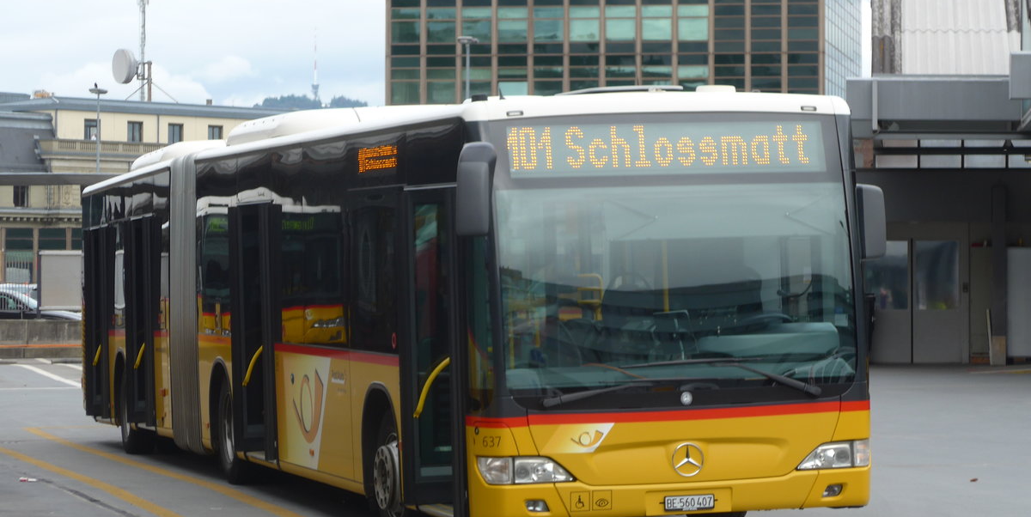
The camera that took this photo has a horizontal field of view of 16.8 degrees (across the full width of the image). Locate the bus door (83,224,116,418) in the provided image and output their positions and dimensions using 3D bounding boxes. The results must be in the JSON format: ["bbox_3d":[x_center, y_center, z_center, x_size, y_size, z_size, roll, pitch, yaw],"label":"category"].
[{"bbox_3d":[-4.311,0.679,36.131,0.170,2.030,1.320,0,-1,-14],"label":"bus door"}]

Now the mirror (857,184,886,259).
[{"bbox_3d":[2.178,-0.235,21.440,0.190,0.460,0.140,-2,0,-32],"label":"mirror"}]

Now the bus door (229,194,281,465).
[{"bbox_3d":[-2.037,0.576,27.181,0.170,2.020,1.320,-2,0,-15],"label":"bus door"}]

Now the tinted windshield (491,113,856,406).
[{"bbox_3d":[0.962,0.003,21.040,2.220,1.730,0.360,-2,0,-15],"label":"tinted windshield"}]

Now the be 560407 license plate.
[{"bbox_3d":[1.040,1.462,20.796,0.313,0.090,0.020,-2,0,-15],"label":"be 560407 license plate"}]

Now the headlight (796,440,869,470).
[{"bbox_3d":[1.923,1.203,21.246,0.500,0.175,0.220,-2,0,-19],"label":"headlight"}]

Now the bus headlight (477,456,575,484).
[{"bbox_3d":[0.055,1.257,20.743,0.530,0.175,0.230,-2,0,-11],"label":"bus headlight"}]

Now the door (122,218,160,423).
[{"bbox_3d":[-3.526,0.614,32.886,0.170,2.030,1.320,0,-1,-14],"label":"door"}]

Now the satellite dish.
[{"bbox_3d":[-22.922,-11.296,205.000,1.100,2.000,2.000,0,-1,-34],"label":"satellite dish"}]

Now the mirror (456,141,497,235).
[{"bbox_3d":[-0.247,-0.408,20.559,0.230,0.540,0.170,-2,0,5],"label":"mirror"}]

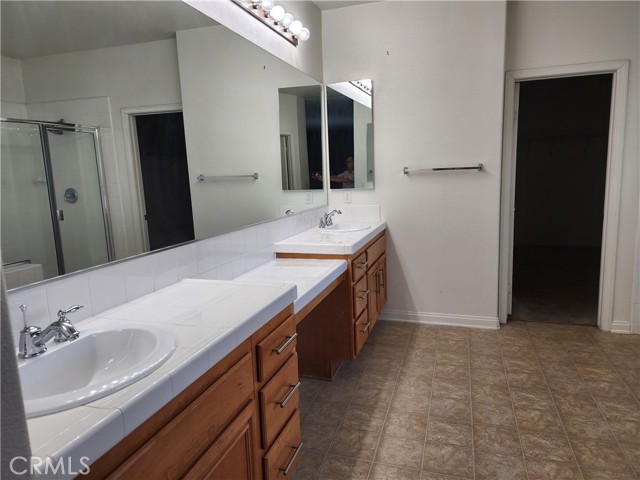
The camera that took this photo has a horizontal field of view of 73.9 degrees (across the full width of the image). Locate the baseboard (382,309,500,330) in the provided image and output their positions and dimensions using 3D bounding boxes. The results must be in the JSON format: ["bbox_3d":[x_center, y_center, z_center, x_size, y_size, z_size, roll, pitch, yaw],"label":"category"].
[{"bbox_3d":[1.048,0.709,3.838,1.075,0.100,0.016,1,9,18],"label":"baseboard"}]

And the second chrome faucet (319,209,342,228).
[{"bbox_3d":[0.104,-0.187,3.609,0.170,0.145,0.210,1,9,18],"label":"second chrome faucet"}]

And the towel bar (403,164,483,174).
[{"bbox_3d":[1.033,-0.591,3.583,0.630,0.052,0.075,1,9,18],"label":"towel bar"}]

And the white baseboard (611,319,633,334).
[{"bbox_3d":[2.458,0.709,3.468,0.145,0.100,0.016,1,9,18],"label":"white baseboard"}]

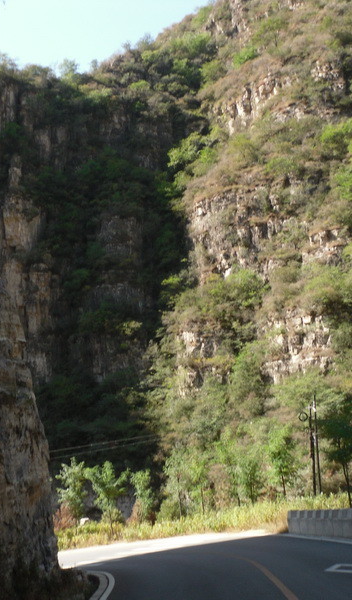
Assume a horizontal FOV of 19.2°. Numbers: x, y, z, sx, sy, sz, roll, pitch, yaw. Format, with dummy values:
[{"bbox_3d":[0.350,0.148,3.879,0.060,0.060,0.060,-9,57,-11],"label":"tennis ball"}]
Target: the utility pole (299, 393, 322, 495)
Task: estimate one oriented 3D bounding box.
[{"bbox_3d":[8.036,8.716,62.000,1.371,6.082,0.500,-2,-11,0],"label":"utility pole"}]

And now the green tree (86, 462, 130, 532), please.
[{"bbox_3d":[-2.927,8.610,45.000,1.947,3.063,1.947,-2,-11,0],"label":"green tree"}]

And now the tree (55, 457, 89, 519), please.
[{"bbox_3d":[-4.693,8.745,47.000,1.491,3.194,1.491,-2,-11,0],"label":"tree"}]

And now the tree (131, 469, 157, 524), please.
[{"bbox_3d":[-1.473,9.138,48.000,1.154,2.610,1.154,-2,-11,0],"label":"tree"}]

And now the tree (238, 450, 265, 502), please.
[{"bbox_3d":[4.124,9.739,57.000,1.425,2.834,1.425,-2,-11,0],"label":"tree"}]

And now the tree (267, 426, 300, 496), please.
[{"bbox_3d":[5.814,9.005,57.000,1.754,3.938,1.754,-2,-11,0],"label":"tree"}]

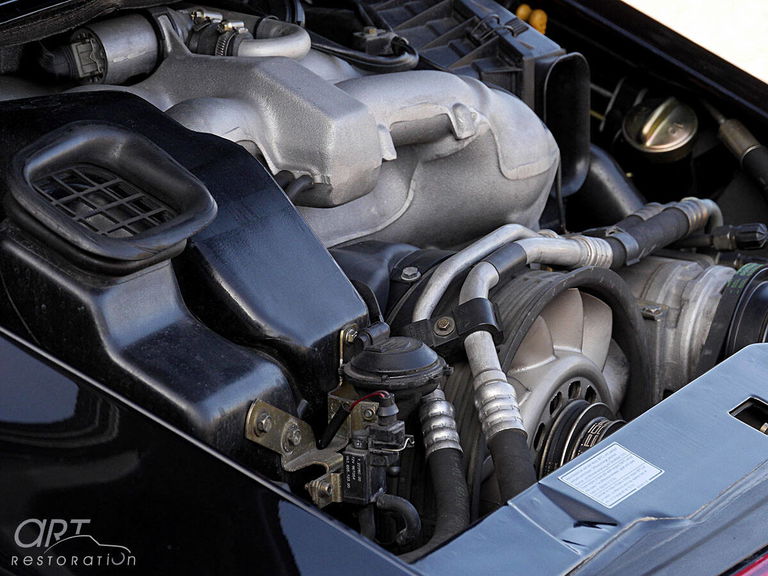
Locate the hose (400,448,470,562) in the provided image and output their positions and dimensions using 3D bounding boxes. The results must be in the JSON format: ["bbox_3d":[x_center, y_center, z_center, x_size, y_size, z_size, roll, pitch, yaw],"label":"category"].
[{"bbox_3d":[0.035,0.141,1.837,0.029,0.075,0.070,12,24,27],"label":"hose"}]

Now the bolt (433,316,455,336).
[{"bbox_3d":[0.040,0.025,1.880,0.015,0.009,0.015,19,63,24],"label":"bolt"}]

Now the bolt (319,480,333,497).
[{"bbox_3d":[-0.038,0.130,1.845,0.009,0.011,0.011,12,24,30],"label":"bolt"}]

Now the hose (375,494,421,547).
[{"bbox_3d":[0.009,0.150,1.835,0.031,0.034,0.016,12,24,27],"label":"hose"}]

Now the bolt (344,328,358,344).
[{"bbox_3d":[-0.021,0.031,1.825,0.009,0.011,0.011,14,25,34],"label":"bolt"}]

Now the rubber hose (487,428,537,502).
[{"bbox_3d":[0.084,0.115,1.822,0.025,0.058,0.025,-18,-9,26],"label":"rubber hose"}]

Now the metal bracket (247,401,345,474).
[{"bbox_3d":[-0.058,0.096,1.830,0.042,0.048,0.070,12,24,27],"label":"metal bracket"}]

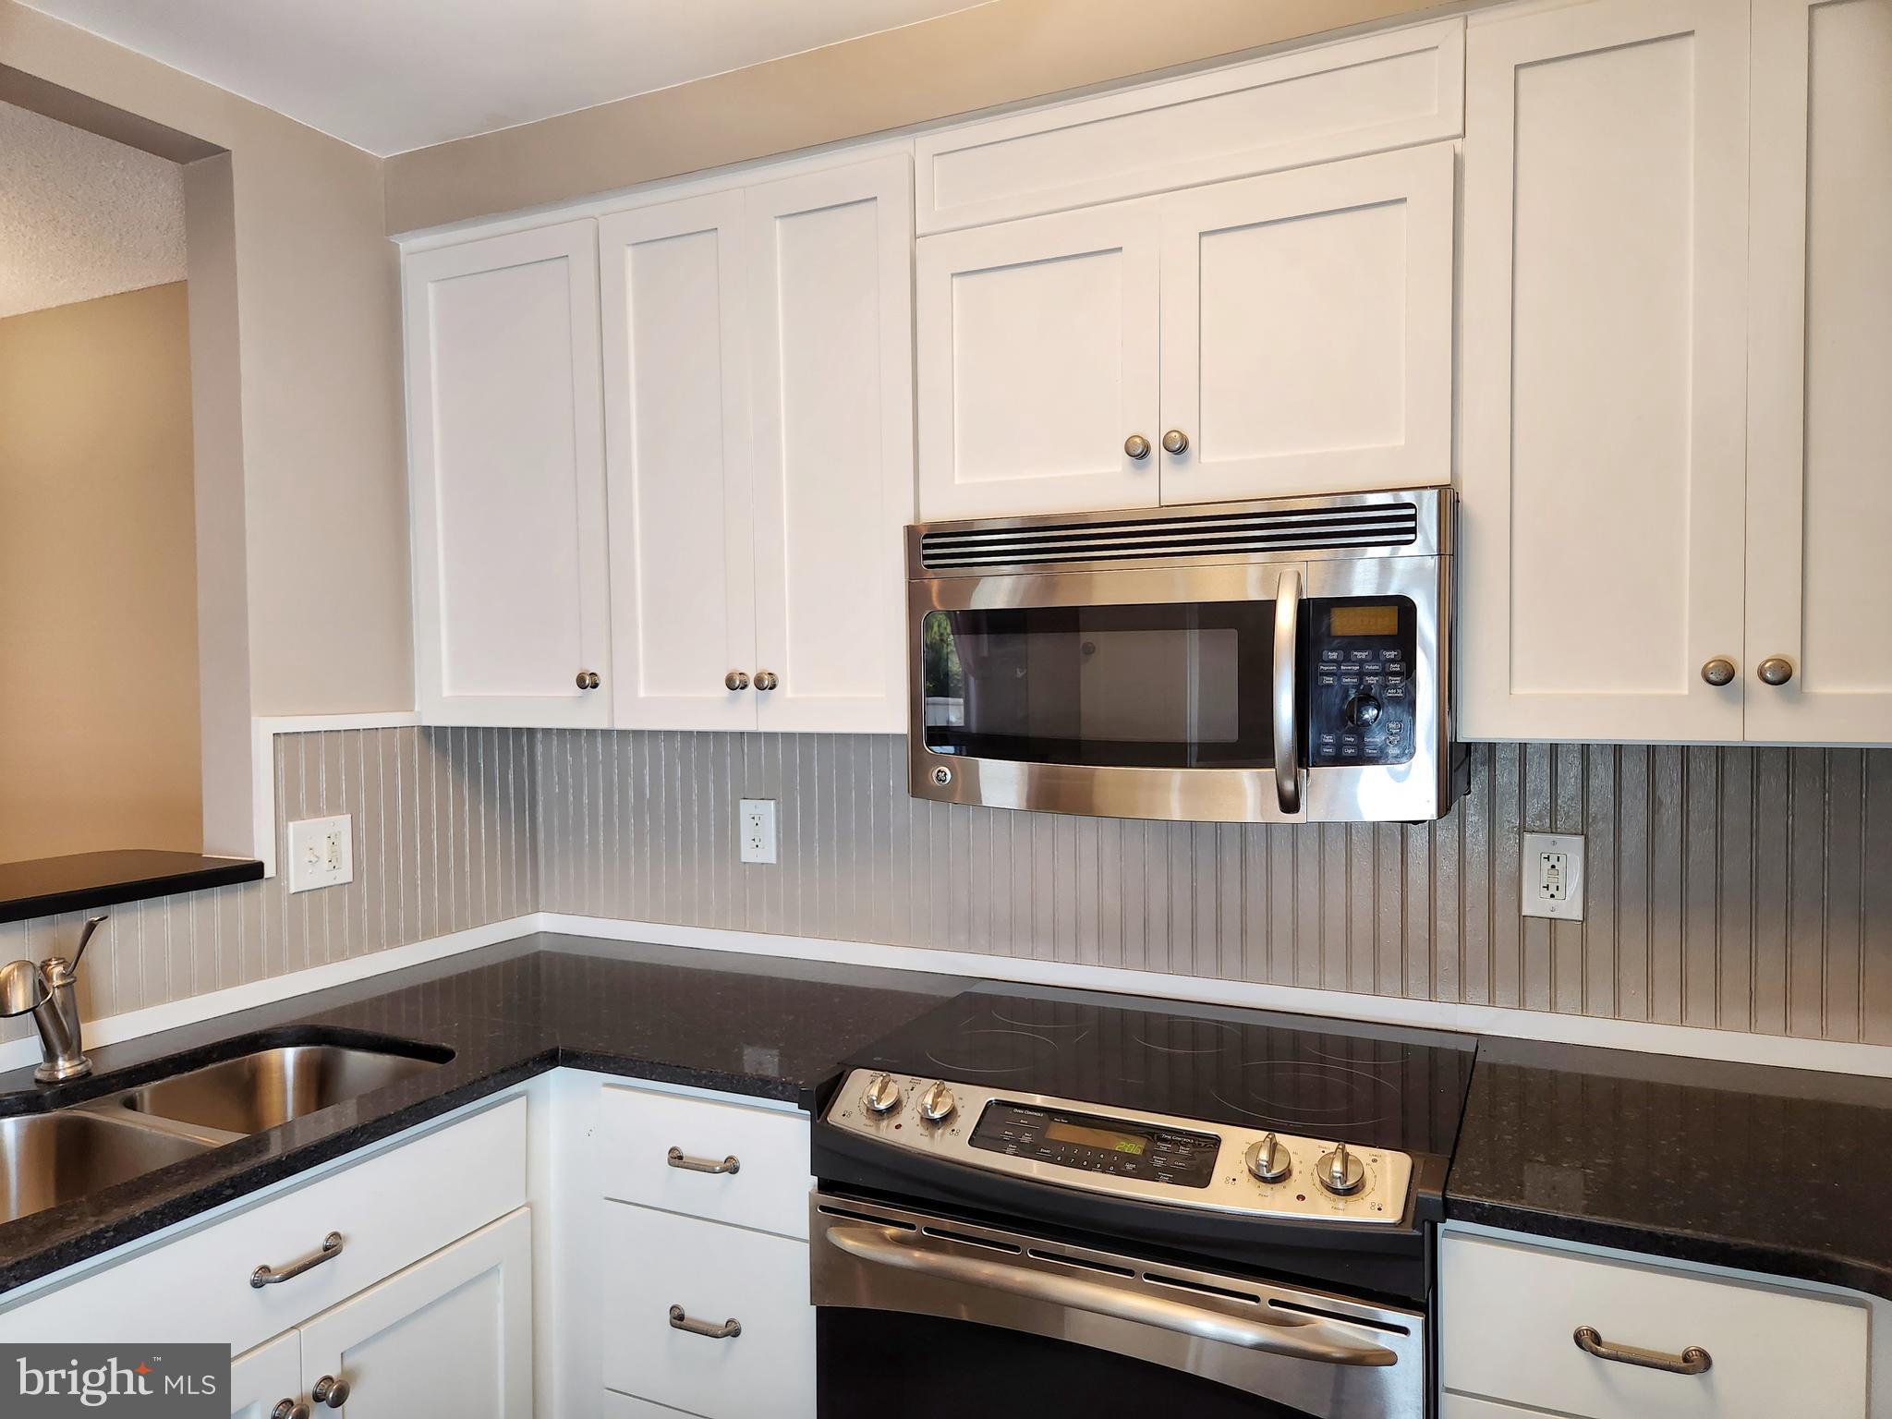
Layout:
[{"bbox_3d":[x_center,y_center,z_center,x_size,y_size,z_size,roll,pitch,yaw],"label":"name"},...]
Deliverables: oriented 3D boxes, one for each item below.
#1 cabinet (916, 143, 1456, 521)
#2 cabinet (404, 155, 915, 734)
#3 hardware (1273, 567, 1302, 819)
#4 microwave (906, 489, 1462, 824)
[{"bbox_3d":[0.365,-0.500,1.881,0.754,0.423,0.322,0,2,26],"label":"cabinet"},{"bbox_3d":[-0.461,-0.413,2.283,1.064,0.885,0.322,0,2,26],"label":"cabinet"},{"bbox_3d":[0.421,-0.021,1.548,0.026,0.304,0.047,0,2,26],"label":"hardware"},{"bbox_3d":[0.352,-0.071,1.847,0.758,0.410,0.425,0,2,26],"label":"microwave"}]

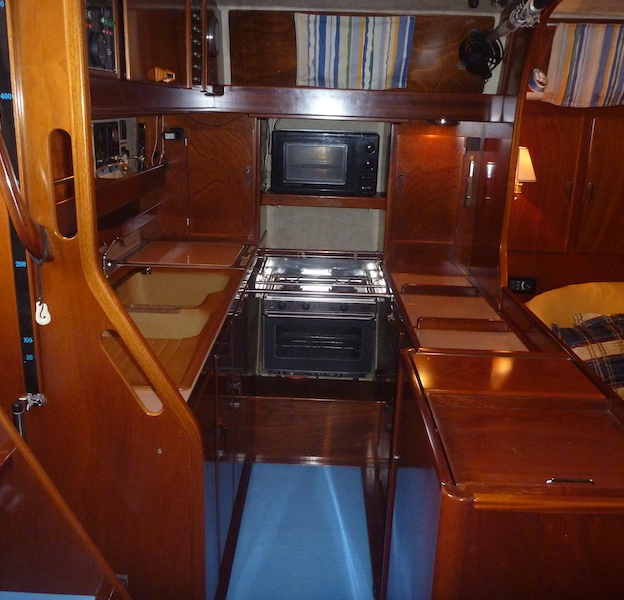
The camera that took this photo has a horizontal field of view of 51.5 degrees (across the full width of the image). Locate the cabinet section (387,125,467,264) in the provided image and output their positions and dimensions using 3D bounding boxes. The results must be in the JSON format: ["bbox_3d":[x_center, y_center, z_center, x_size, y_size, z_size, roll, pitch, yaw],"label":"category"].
[{"bbox_3d":[0.510,-0.486,2.973,0.325,0.600,0.040,2,16,0],"label":"cabinet section"}]

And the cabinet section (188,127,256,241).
[{"bbox_3d":[-0.411,-0.532,2.972,0.310,0.510,0.040,2,16,0],"label":"cabinet section"}]

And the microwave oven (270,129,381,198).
[{"bbox_3d":[0.065,-0.672,3.138,0.485,0.280,0.350,2,16,0],"label":"microwave oven"}]

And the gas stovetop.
[{"bbox_3d":[0.046,-0.110,2.844,0.530,0.100,0.460,2,16,0],"label":"gas stovetop"}]

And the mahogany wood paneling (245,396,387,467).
[{"bbox_3d":[0.016,0.560,2.770,0.580,0.310,0.040,2,16,0],"label":"mahogany wood paneling"}]

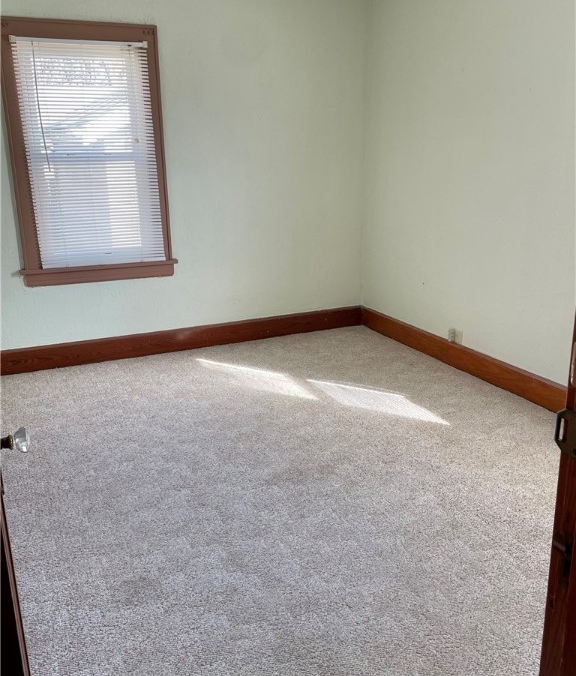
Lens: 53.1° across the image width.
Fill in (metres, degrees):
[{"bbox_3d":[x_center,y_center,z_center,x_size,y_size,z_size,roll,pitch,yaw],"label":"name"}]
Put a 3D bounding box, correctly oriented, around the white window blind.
[{"bbox_3d":[-1.179,-1.100,3.532,0.764,1.316,0.040,-8,18,-23],"label":"white window blind"}]

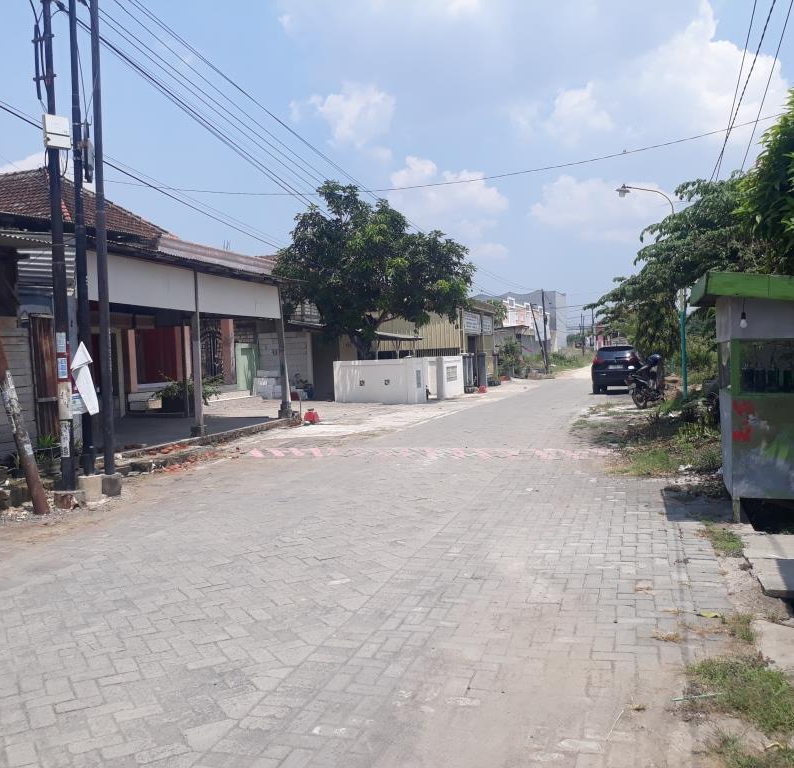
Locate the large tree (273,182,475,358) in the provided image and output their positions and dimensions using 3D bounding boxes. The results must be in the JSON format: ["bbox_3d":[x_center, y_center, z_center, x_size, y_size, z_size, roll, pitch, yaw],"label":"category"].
[{"bbox_3d":[-0.806,-3.278,28.600,7.000,7.600,6.600,-1,2,16],"label":"large tree"}]

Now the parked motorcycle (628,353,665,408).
[{"bbox_3d":[6.550,-0.053,20.800,0.720,1.300,1.900,0,3,40],"label":"parked motorcycle"}]

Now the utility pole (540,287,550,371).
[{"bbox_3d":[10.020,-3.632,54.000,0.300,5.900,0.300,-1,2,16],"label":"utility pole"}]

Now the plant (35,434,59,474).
[{"bbox_3d":[-4.376,0.875,10.000,0.320,0.500,0.320,-1,2,16],"label":"plant"}]

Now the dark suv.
[{"bbox_3d":[8.310,-0.605,30.100,1.790,1.660,4.350,-1,2,16],"label":"dark suv"}]

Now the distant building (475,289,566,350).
[{"bbox_3d":[20.993,-10.199,138.000,14.500,12.500,18.000,-1,2,17],"label":"distant building"}]

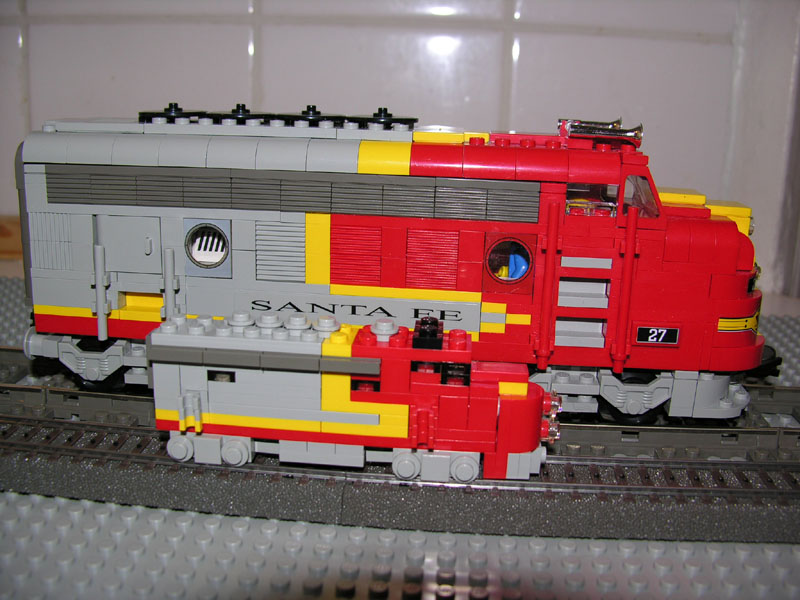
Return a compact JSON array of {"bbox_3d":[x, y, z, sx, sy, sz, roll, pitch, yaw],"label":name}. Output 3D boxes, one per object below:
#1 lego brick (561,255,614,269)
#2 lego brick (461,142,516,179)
[{"bbox_3d":[0.058,-0.012,0.250,0.016,0.003,0.008,3,14,5],"label":"lego brick"},{"bbox_3d":[0.028,-0.043,0.249,0.016,0.010,0.016,3,14,5],"label":"lego brick"}]

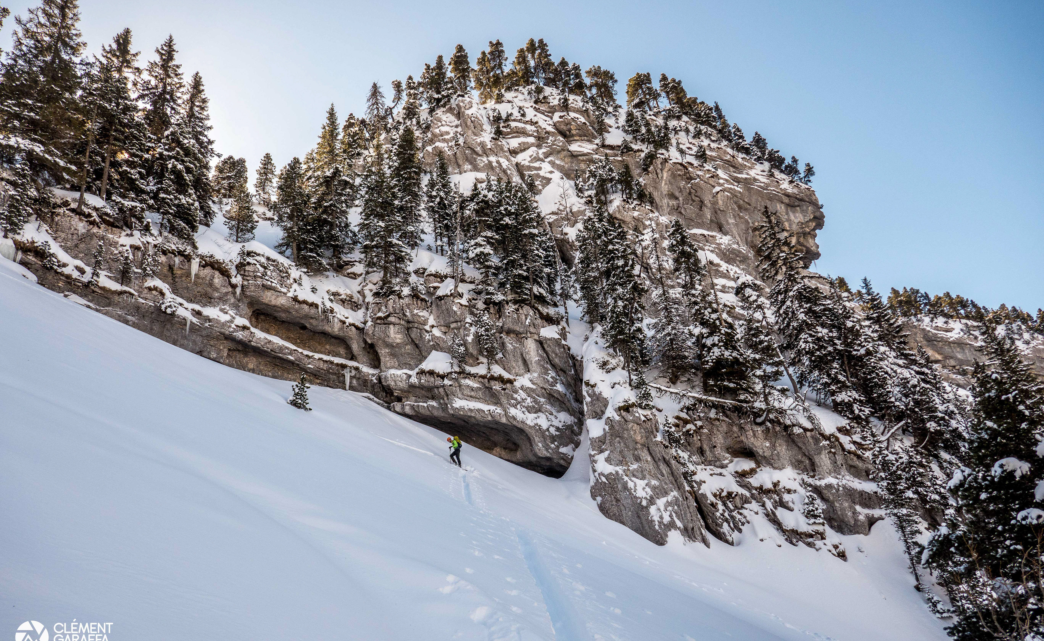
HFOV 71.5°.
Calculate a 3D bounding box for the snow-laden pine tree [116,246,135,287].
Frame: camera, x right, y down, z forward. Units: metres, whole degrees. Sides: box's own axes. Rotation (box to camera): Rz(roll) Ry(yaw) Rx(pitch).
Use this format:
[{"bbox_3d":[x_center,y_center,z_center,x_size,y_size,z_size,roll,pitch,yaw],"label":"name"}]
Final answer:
[{"bbox_3d":[-28.922,-3.996,53.000,1.118,2.965,1.118,0,-12,0],"label":"snow-laden pine tree"}]

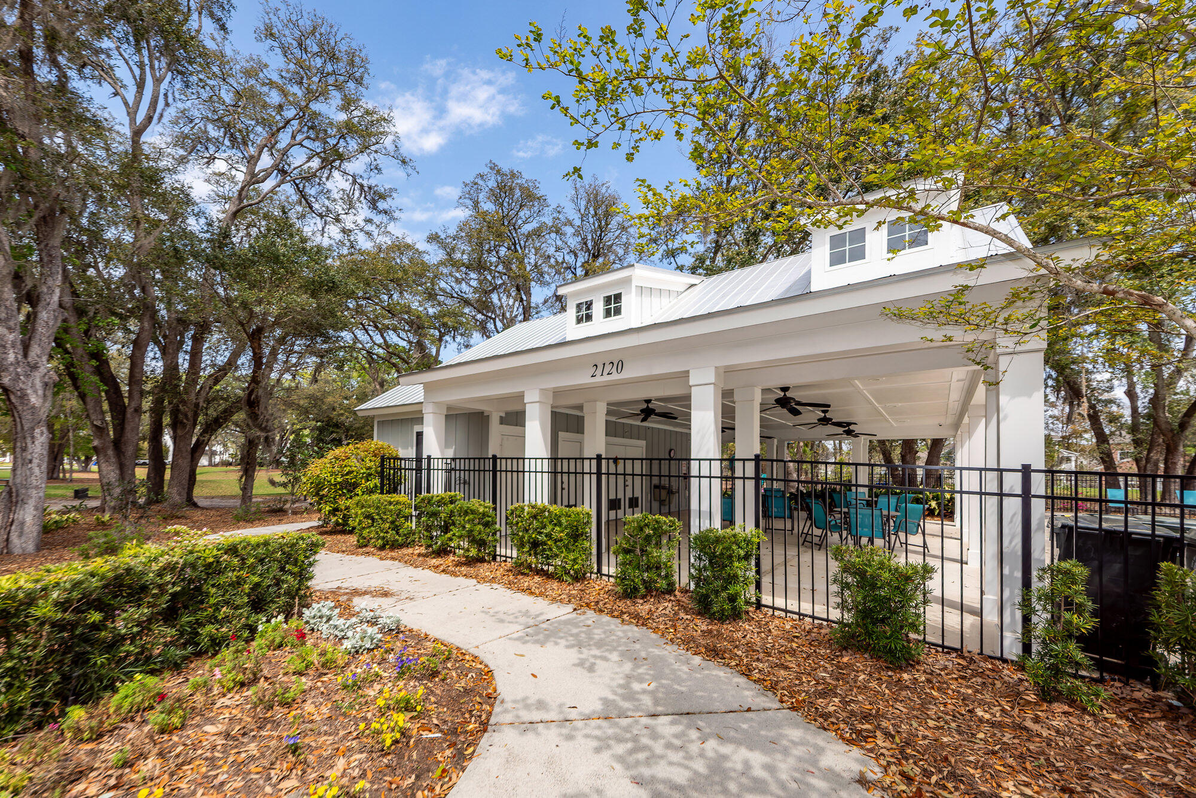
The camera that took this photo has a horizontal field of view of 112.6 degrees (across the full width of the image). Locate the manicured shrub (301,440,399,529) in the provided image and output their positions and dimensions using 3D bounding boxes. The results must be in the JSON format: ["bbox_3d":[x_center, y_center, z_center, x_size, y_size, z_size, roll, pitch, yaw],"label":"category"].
[{"bbox_3d":[-6.401,2.195,10.290,2.350,2.250,2.100,-1,-2,37],"label":"manicured shrub"}]

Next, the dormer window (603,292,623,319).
[{"bbox_3d":[0.322,-2.015,8.600,0.480,0.580,0.090,-3,-5,38],"label":"dormer window"}]

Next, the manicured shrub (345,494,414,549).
[{"bbox_3d":[-3.912,2.170,7.150,1.000,0.830,0.750,-3,-5,38],"label":"manicured shrub"}]

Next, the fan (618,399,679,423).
[{"bbox_3d":[1.065,0.209,8.500,1.380,0.370,1.380,-3,-5,38],"label":"fan"}]

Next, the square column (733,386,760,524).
[{"bbox_3d":[2.238,1.248,5.950,0.310,2.750,0.310,-3,-5,38],"label":"square column"}]

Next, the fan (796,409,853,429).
[{"bbox_3d":[5.408,0.467,9.479,1.520,0.380,1.520,-1,-2,37],"label":"fan"}]

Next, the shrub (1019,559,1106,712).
[{"bbox_3d":[3.164,1.590,2.720,0.450,0.860,0.420,-3,-5,38],"label":"shrub"}]

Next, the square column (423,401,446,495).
[{"bbox_3d":[-3.146,1.455,7.657,0.326,2.728,0.326,-1,-2,37],"label":"square column"}]

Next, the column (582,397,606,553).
[{"bbox_3d":[-0.052,1.483,7.400,0.310,2.780,0.310,-3,-5,38],"label":"column"}]

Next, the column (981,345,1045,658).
[{"bbox_3d":[3.529,0.800,3.339,0.326,2.728,0.326,-1,-2,37],"label":"column"}]

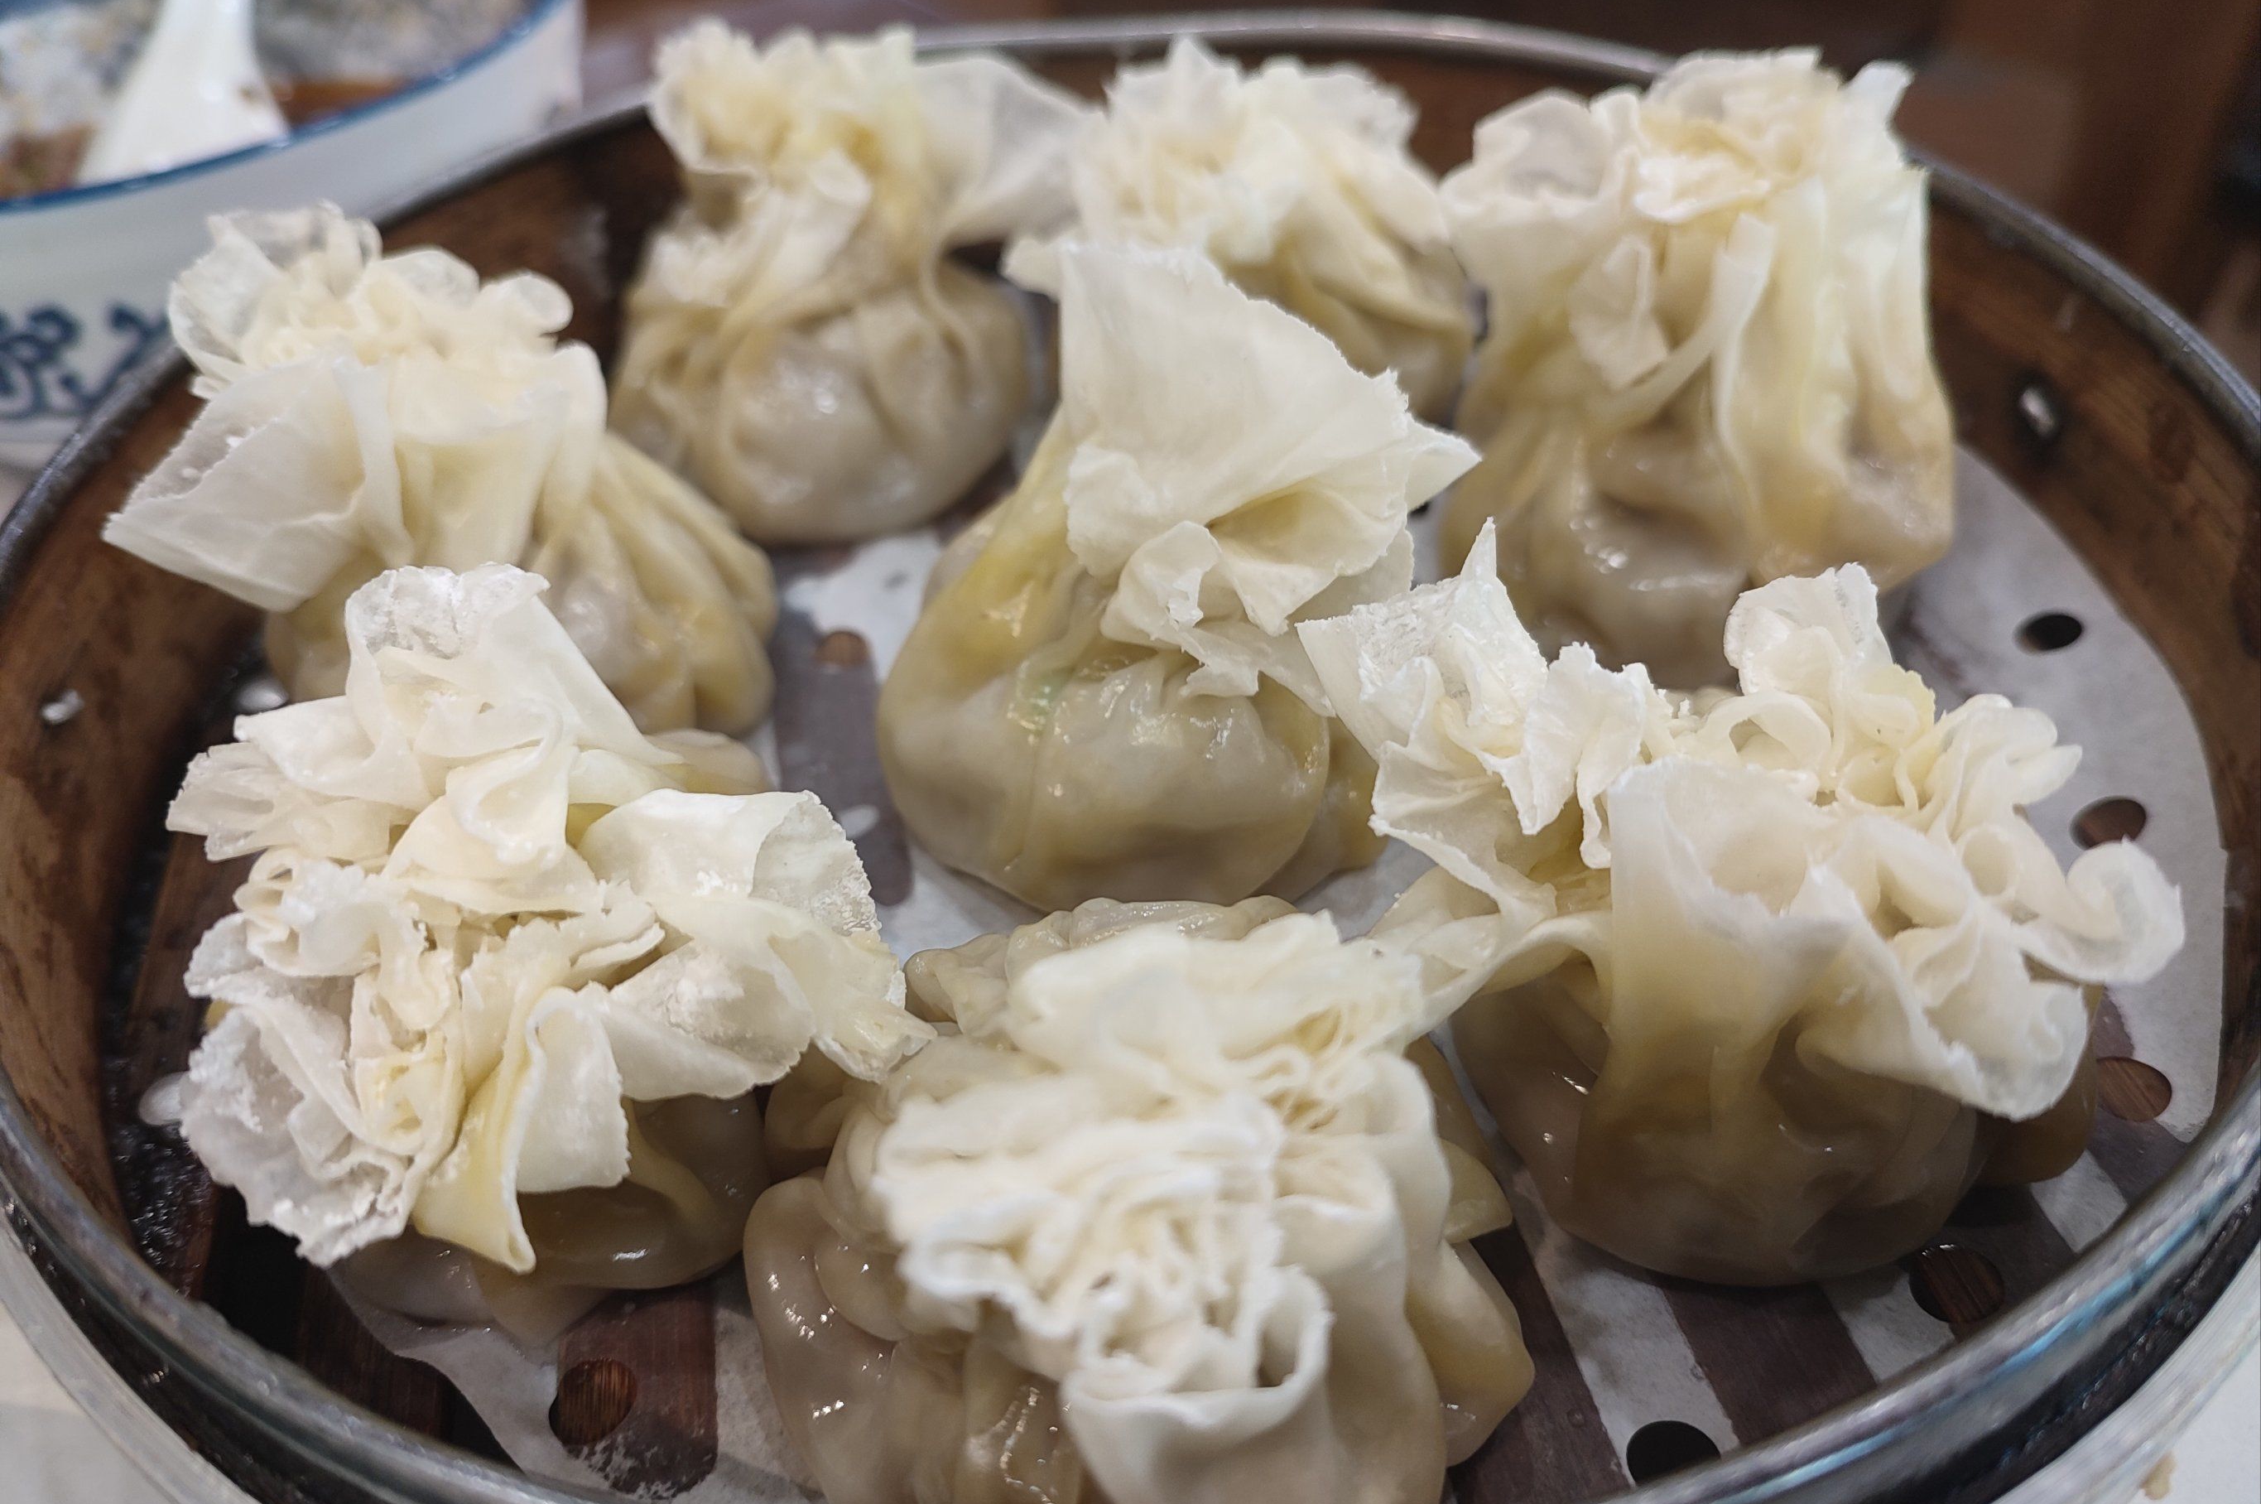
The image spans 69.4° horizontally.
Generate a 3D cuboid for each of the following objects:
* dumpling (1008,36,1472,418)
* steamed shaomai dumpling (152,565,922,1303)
[{"bbox_3d":[0.016,-0.072,0.227,0.058,0.049,0.048,-2,43,0],"label":"dumpling"},{"bbox_3d":[-0.045,0.018,0.131,0.055,0.053,0.048,-2,43,0],"label":"steamed shaomai dumpling"}]

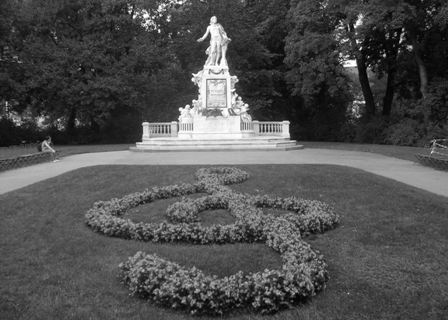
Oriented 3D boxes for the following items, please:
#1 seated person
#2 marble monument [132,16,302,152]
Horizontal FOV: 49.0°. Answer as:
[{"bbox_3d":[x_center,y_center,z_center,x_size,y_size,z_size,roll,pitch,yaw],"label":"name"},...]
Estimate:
[{"bbox_3d":[-7.170,-0.430,20.300,0.700,1.060,0.480,0,5,-2],"label":"seated person"},{"bbox_3d":[-0.400,-4.300,27.900,9.700,7.500,5.500,0,5,-1],"label":"marble monument"}]

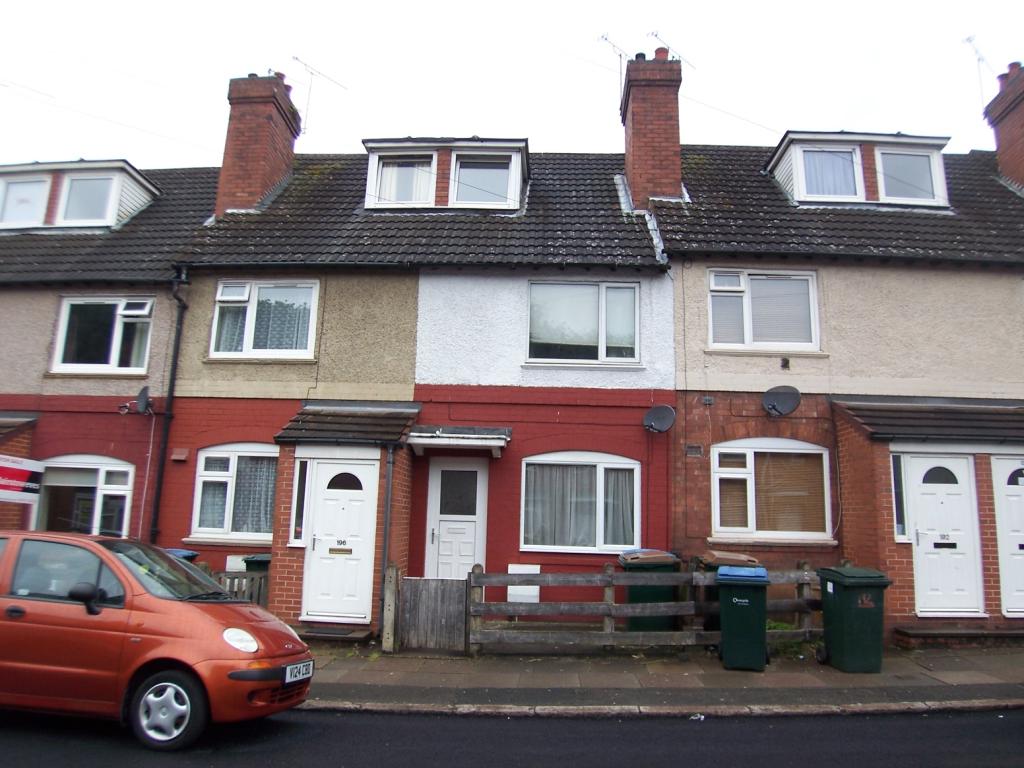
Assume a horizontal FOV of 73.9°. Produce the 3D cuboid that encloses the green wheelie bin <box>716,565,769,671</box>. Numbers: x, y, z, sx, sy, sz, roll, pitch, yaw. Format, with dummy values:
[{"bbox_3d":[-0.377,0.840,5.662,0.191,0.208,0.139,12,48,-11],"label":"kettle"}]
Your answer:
[{"bbox_3d":[2.512,2.556,7.490,0.580,1.070,0.720,-1,-11,15],"label":"green wheelie bin"}]

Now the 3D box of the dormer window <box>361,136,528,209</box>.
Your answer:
[{"bbox_3d":[-1.174,-3.560,12.272,2.860,1.380,1.100,1,-10,3],"label":"dormer window"}]

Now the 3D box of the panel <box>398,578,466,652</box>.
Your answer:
[{"bbox_3d":[-0.932,2.740,8.089,0.800,0.880,0.060,1,-10,3],"label":"panel"}]

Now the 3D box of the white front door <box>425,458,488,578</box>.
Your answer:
[{"bbox_3d":[-0.804,2.144,9.869,0.880,2.120,0.080,1,-10,3],"label":"white front door"}]

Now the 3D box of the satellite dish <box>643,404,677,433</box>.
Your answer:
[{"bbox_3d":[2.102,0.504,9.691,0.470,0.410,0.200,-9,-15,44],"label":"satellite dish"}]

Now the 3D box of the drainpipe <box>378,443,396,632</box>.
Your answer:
[{"bbox_3d":[-1.616,1.990,8.691,0.075,2.400,0.085,1,-10,3],"label":"drainpipe"}]

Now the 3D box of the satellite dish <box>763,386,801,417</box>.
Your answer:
[{"bbox_3d":[3.826,0.248,9.632,0.370,0.440,0.510,10,-13,-38],"label":"satellite dish"}]

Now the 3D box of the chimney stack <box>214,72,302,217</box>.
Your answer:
[{"bbox_3d":[-4.739,-4.294,12.744,0.920,3.000,1.250,1,-10,3],"label":"chimney stack"}]

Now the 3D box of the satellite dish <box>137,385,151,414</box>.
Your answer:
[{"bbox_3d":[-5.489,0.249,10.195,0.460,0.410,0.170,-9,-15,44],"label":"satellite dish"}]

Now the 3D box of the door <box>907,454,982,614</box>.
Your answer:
[{"bbox_3d":[5.530,1.916,8.678,0.910,2.050,0.080,1,-10,3],"label":"door"}]

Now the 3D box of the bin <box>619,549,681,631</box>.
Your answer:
[{"bbox_3d":[1.726,2.660,8.585,0.720,1.070,0.580,5,-11,-16],"label":"bin"}]

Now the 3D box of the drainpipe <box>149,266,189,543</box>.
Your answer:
[{"bbox_3d":[-5.222,0.728,10.199,0.200,5.200,0.240,1,-10,3],"label":"drainpipe"}]

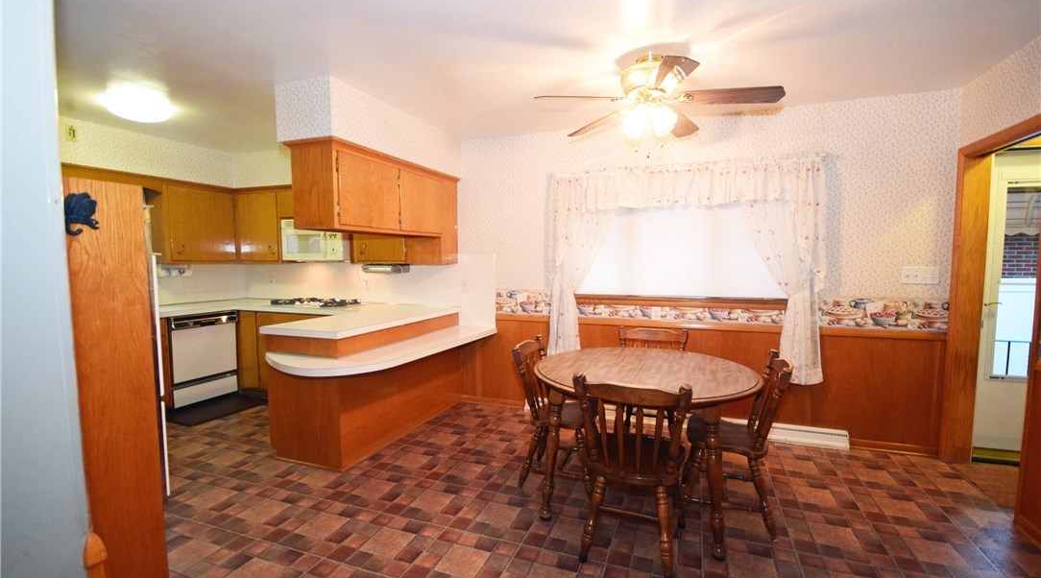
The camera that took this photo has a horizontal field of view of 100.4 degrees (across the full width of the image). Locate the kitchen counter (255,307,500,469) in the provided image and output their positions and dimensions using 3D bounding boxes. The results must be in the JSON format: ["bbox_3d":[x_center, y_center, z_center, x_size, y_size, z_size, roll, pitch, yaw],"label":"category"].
[{"bbox_3d":[-1.048,0.697,3.491,1.160,0.915,1.770,1,4,21],"label":"kitchen counter"}]

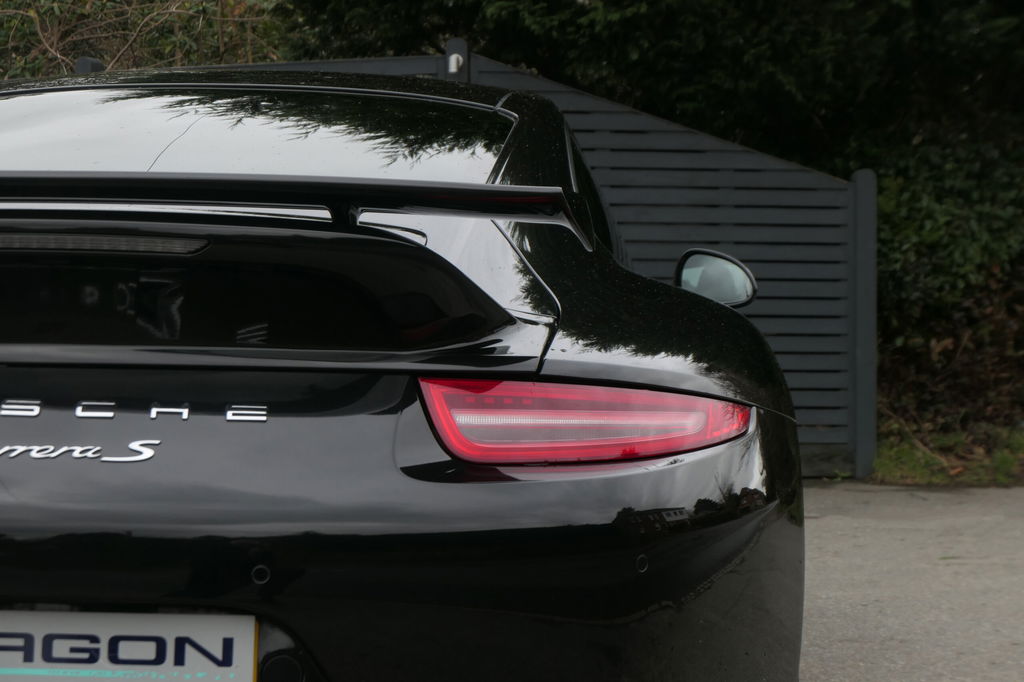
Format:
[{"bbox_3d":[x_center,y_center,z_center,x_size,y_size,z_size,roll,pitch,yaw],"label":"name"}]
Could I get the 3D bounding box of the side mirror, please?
[{"bbox_3d":[0.438,-0.129,4.820,0.195,0.142,0.120,1,1,7],"label":"side mirror"}]

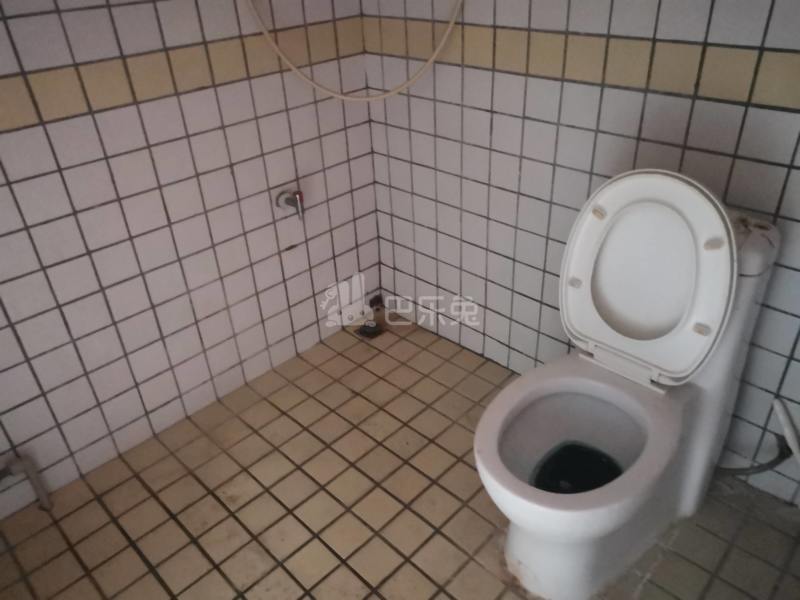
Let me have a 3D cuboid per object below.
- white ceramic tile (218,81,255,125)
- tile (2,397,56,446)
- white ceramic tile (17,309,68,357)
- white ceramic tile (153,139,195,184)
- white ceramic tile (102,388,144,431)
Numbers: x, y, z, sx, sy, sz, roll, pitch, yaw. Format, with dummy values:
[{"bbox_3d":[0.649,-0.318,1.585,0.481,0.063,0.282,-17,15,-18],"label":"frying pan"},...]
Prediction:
[{"bbox_3d":[-0.429,-0.516,1.631,0.098,0.098,0.010,-29,40,-35],"label":"white ceramic tile"},{"bbox_3d":[-0.941,0.307,1.586,0.099,0.099,0.008,-30,40,-36],"label":"tile"},{"bbox_3d":[-0.880,0.078,1.537,0.099,0.099,0.008,-30,40,-36],"label":"white ceramic tile"},{"bbox_3d":[-0.589,-0.361,1.623,0.099,0.099,0.008,-30,40,-36],"label":"white ceramic tile"},{"bbox_3d":[-0.756,0.298,1.705,0.098,0.098,0.010,-29,40,-35],"label":"white ceramic tile"}]

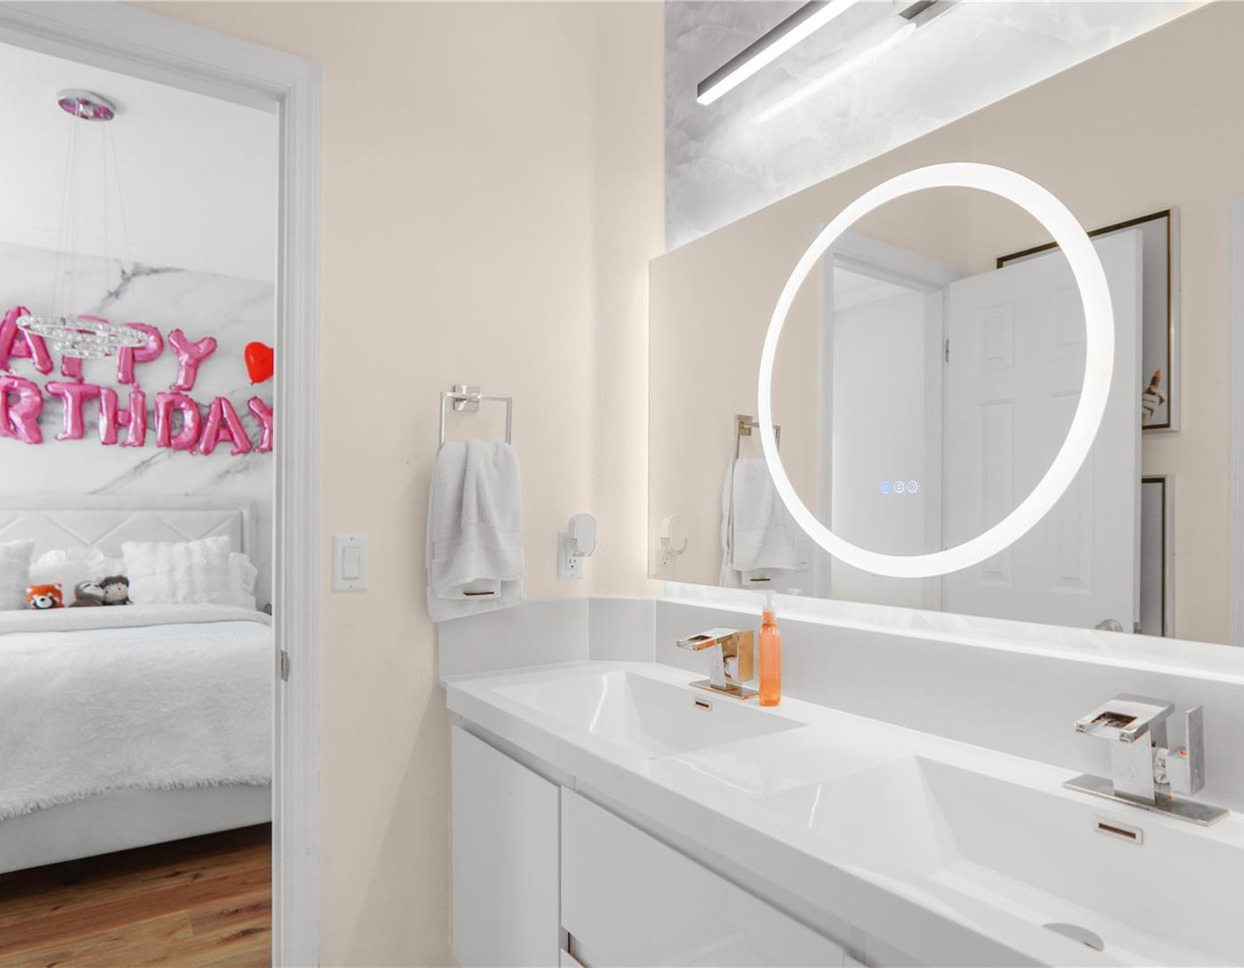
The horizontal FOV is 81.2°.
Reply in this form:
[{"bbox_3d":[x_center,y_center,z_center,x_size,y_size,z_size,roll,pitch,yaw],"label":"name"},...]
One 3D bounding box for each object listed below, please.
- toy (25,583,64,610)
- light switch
[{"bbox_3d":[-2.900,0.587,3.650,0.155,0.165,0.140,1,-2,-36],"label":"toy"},{"bbox_3d":[-0.542,0.158,1.452,0.070,0.115,0.010,1,-2,-34],"label":"light switch"}]

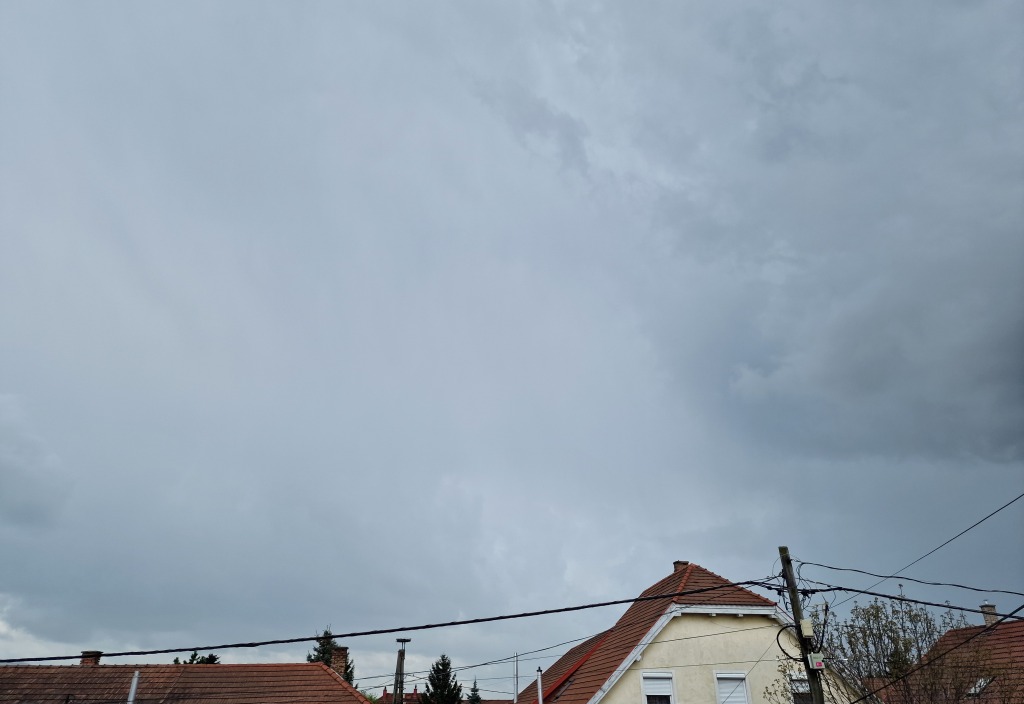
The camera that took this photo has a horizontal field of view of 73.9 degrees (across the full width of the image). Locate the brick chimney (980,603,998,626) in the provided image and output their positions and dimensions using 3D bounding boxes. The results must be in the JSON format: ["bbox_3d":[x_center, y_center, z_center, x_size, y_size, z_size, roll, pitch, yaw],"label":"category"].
[{"bbox_3d":[20.830,11.527,29.619,0.470,1.050,0.470,6,-29,-12],"label":"brick chimney"}]

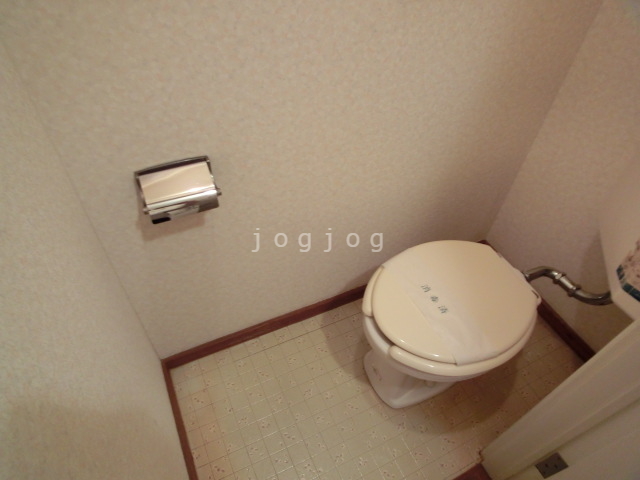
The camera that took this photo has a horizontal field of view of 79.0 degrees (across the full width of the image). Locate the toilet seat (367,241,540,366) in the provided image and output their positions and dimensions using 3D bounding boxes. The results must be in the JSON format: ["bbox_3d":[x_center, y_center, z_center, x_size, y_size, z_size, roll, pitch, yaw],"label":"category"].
[{"bbox_3d":[0.353,0.161,1.042,0.505,0.053,0.380,-17,49,-20],"label":"toilet seat"}]

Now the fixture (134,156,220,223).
[{"bbox_3d":[-0.274,-0.098,0.760,0.142,0.081,0.075,-17,49,-20],"label":"fixture"}]

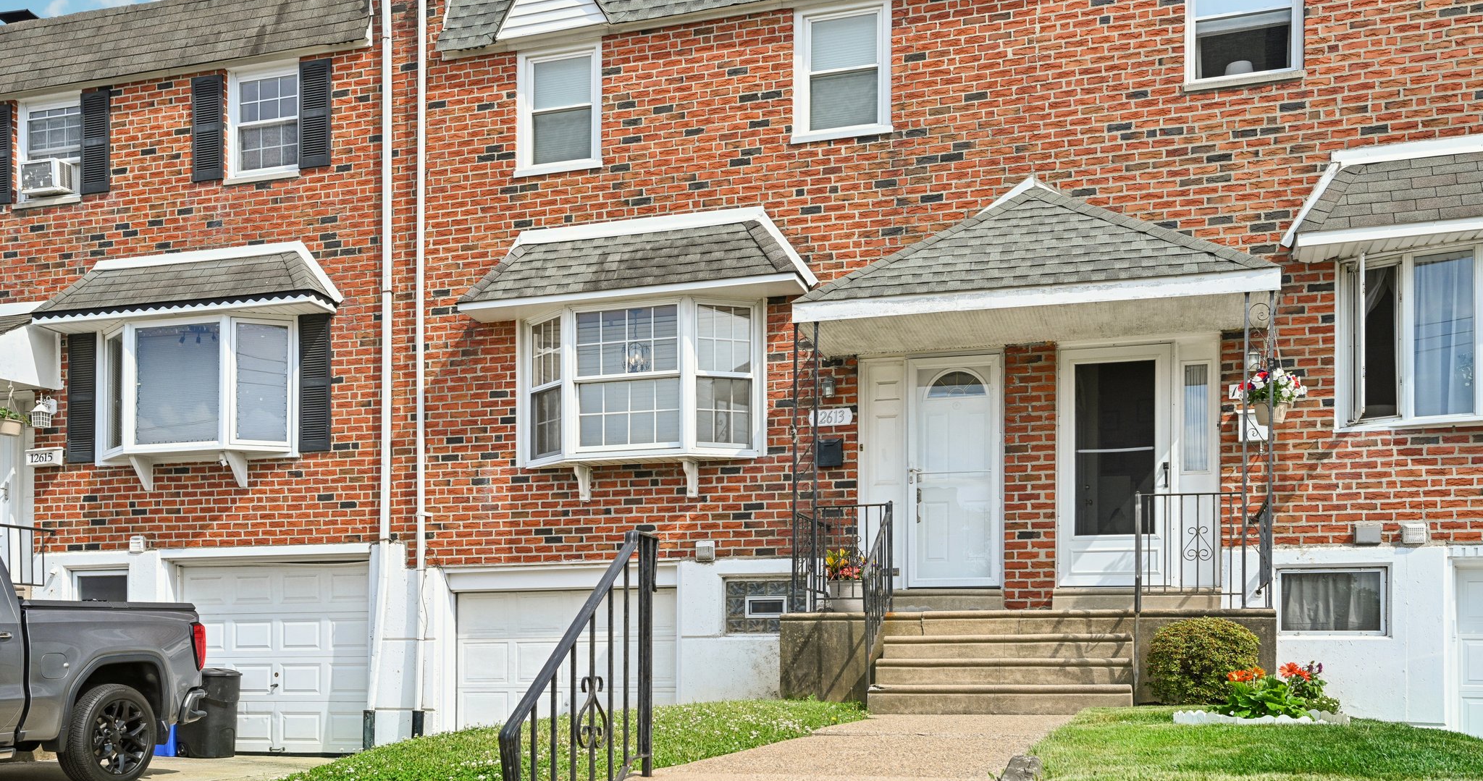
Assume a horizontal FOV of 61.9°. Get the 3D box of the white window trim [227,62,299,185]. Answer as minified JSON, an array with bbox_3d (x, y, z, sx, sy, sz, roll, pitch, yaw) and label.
[{"bbox_3d":[-4.937,-2.766,12.766,0.915,1.150,0.130,-1,-4,16],"label":"white window trim"}]

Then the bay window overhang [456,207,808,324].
[{"bbox_3d":[-1.010,-1.243,11.565,3.454,0.831,0.470,-2,-3,17],"label":"bay window overhang"}]

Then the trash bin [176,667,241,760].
[{"bbox_3d":[-5.410,3.291,12.600,0.600,0.900,0.560,-1,-4,23],"label":"trash bin"}]

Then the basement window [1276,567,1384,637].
[{"bbox_3d":[4.806,1.727,10.077,0.824,0.565,0.100,-2,-3,17],"label":"basement window"}]

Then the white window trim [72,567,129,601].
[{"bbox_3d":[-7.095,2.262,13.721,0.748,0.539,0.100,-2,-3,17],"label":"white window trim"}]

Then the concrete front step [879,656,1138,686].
[{"bbox_3d":[1.899,2.028,8.920,1.780,0.190,0.310,-1,-4,15],"label":"concrete front step"}]

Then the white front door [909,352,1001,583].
[{"bbox_3d":[1.867,0.719,10.880,0.830,2.050,0.090,-1,-4,15],"label":"white front door"}]

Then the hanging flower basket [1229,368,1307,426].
[{"bbox_3d":[3.943,0.043,9.200,0.520,0.420,0.450,-1,-4,15],"label":"hanging flower basket"}]

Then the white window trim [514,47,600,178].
[{"bbox_3d":[-1.804,-2.759,12.162,0.942,1.232,0.100,-2,-3,17],"label":"white window trim"}]

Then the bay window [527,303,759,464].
[{"bbox_3d":[-0.946,-0.070,11.398,2.300,1.420,0.420,-1,-4,16],"label":"bay window"}]

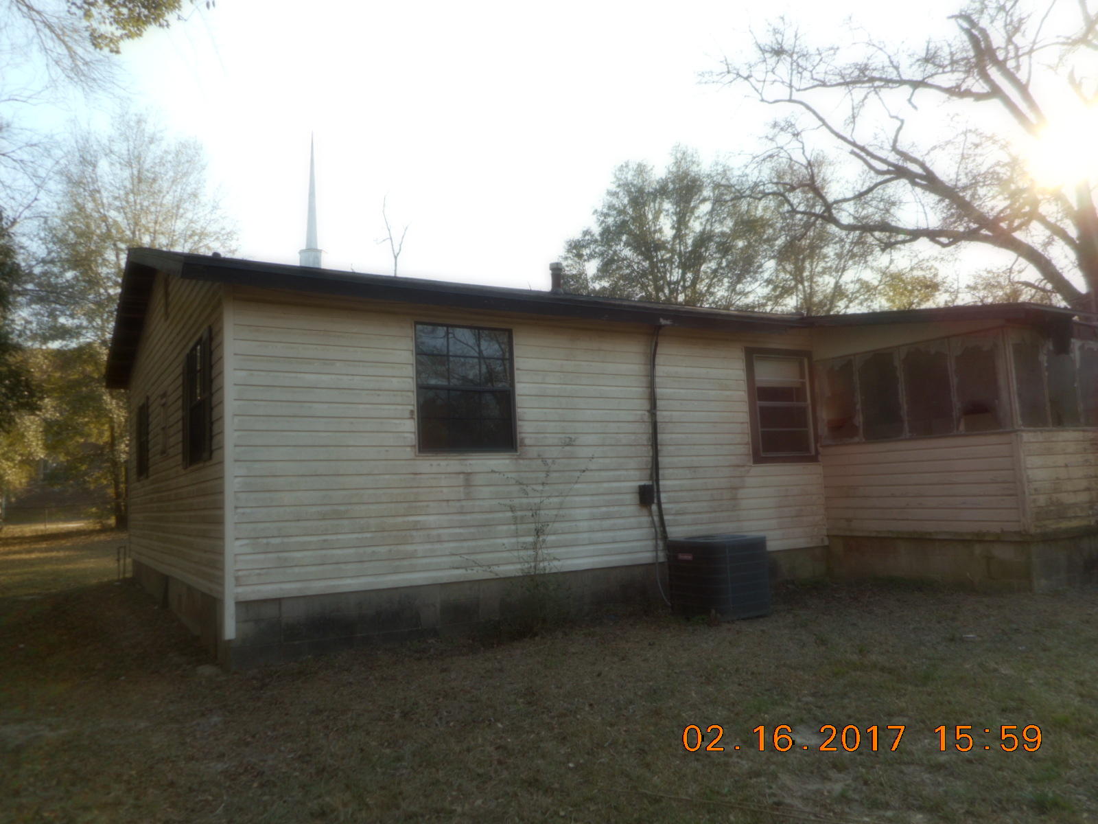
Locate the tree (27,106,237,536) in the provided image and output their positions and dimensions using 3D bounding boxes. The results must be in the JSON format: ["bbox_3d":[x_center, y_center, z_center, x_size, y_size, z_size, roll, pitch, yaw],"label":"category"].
[{"bbox_3d":[-15.370,-3.436,29.000,7.300,15.600,7.200,1,-7,-28],"label":"tree"}]

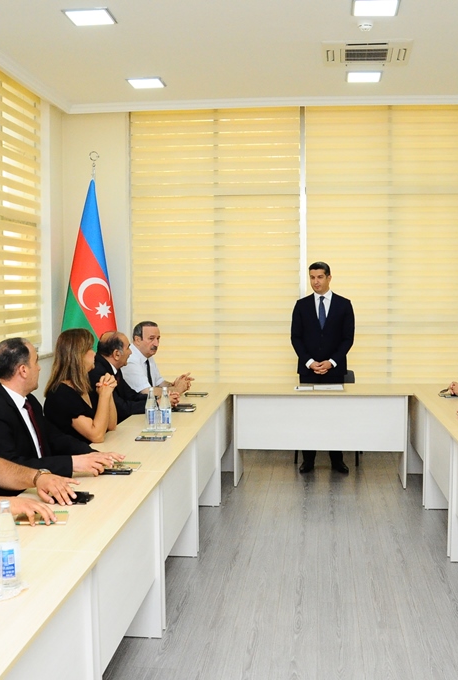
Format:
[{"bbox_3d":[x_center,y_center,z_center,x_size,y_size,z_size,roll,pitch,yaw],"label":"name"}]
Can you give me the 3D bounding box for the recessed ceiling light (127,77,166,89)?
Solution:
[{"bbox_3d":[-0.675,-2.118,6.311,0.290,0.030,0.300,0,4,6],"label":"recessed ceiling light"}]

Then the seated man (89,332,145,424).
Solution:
[{"bbox_3d":[-0.683,0.582,5.140,0.700,1.270,0.540,0,4,4],"label":"seated man"}]

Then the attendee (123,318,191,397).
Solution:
[{"bbox_3d":[-0.560,0.508,5.868,0.700,1.310,0.540,3,5,31],"label":"attendee"}]

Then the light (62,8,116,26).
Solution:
[{"bbox_3d":[-0.900,-2.100,4.994,0.290,0.035,0.290,1,4,6],"label":"light"}]

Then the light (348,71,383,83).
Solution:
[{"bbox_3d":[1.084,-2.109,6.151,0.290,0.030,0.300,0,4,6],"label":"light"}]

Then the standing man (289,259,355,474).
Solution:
[{"bbox_3d":[0.795,0.238,6.521,0.560,1.780,0.340,0,4,6],"label":"standing man"}]

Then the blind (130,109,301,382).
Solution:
[{"bbox_3d":[-0.140,-0.825,7.324,1.621,2.758,0.070,1,4,6],"label":"blind"}]

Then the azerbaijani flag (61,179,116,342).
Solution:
[{"bbox_3d":[-1.244,-0.415,6.812,0.560,2.040,0.400,0,4,6],"label":"azerbaijani flag"}]

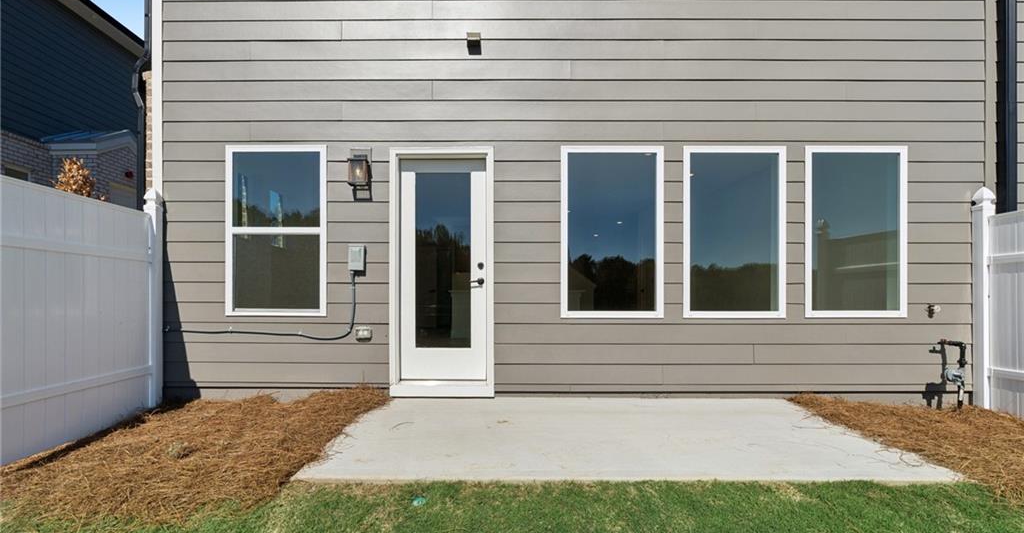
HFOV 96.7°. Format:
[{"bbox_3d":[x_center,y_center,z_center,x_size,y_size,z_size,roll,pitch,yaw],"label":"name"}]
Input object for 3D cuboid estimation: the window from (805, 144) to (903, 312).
[{"bbox_3d":[2.995,-0.299,4.003,0.885,1.496,0.090,0,0,0],"label":"window"}]

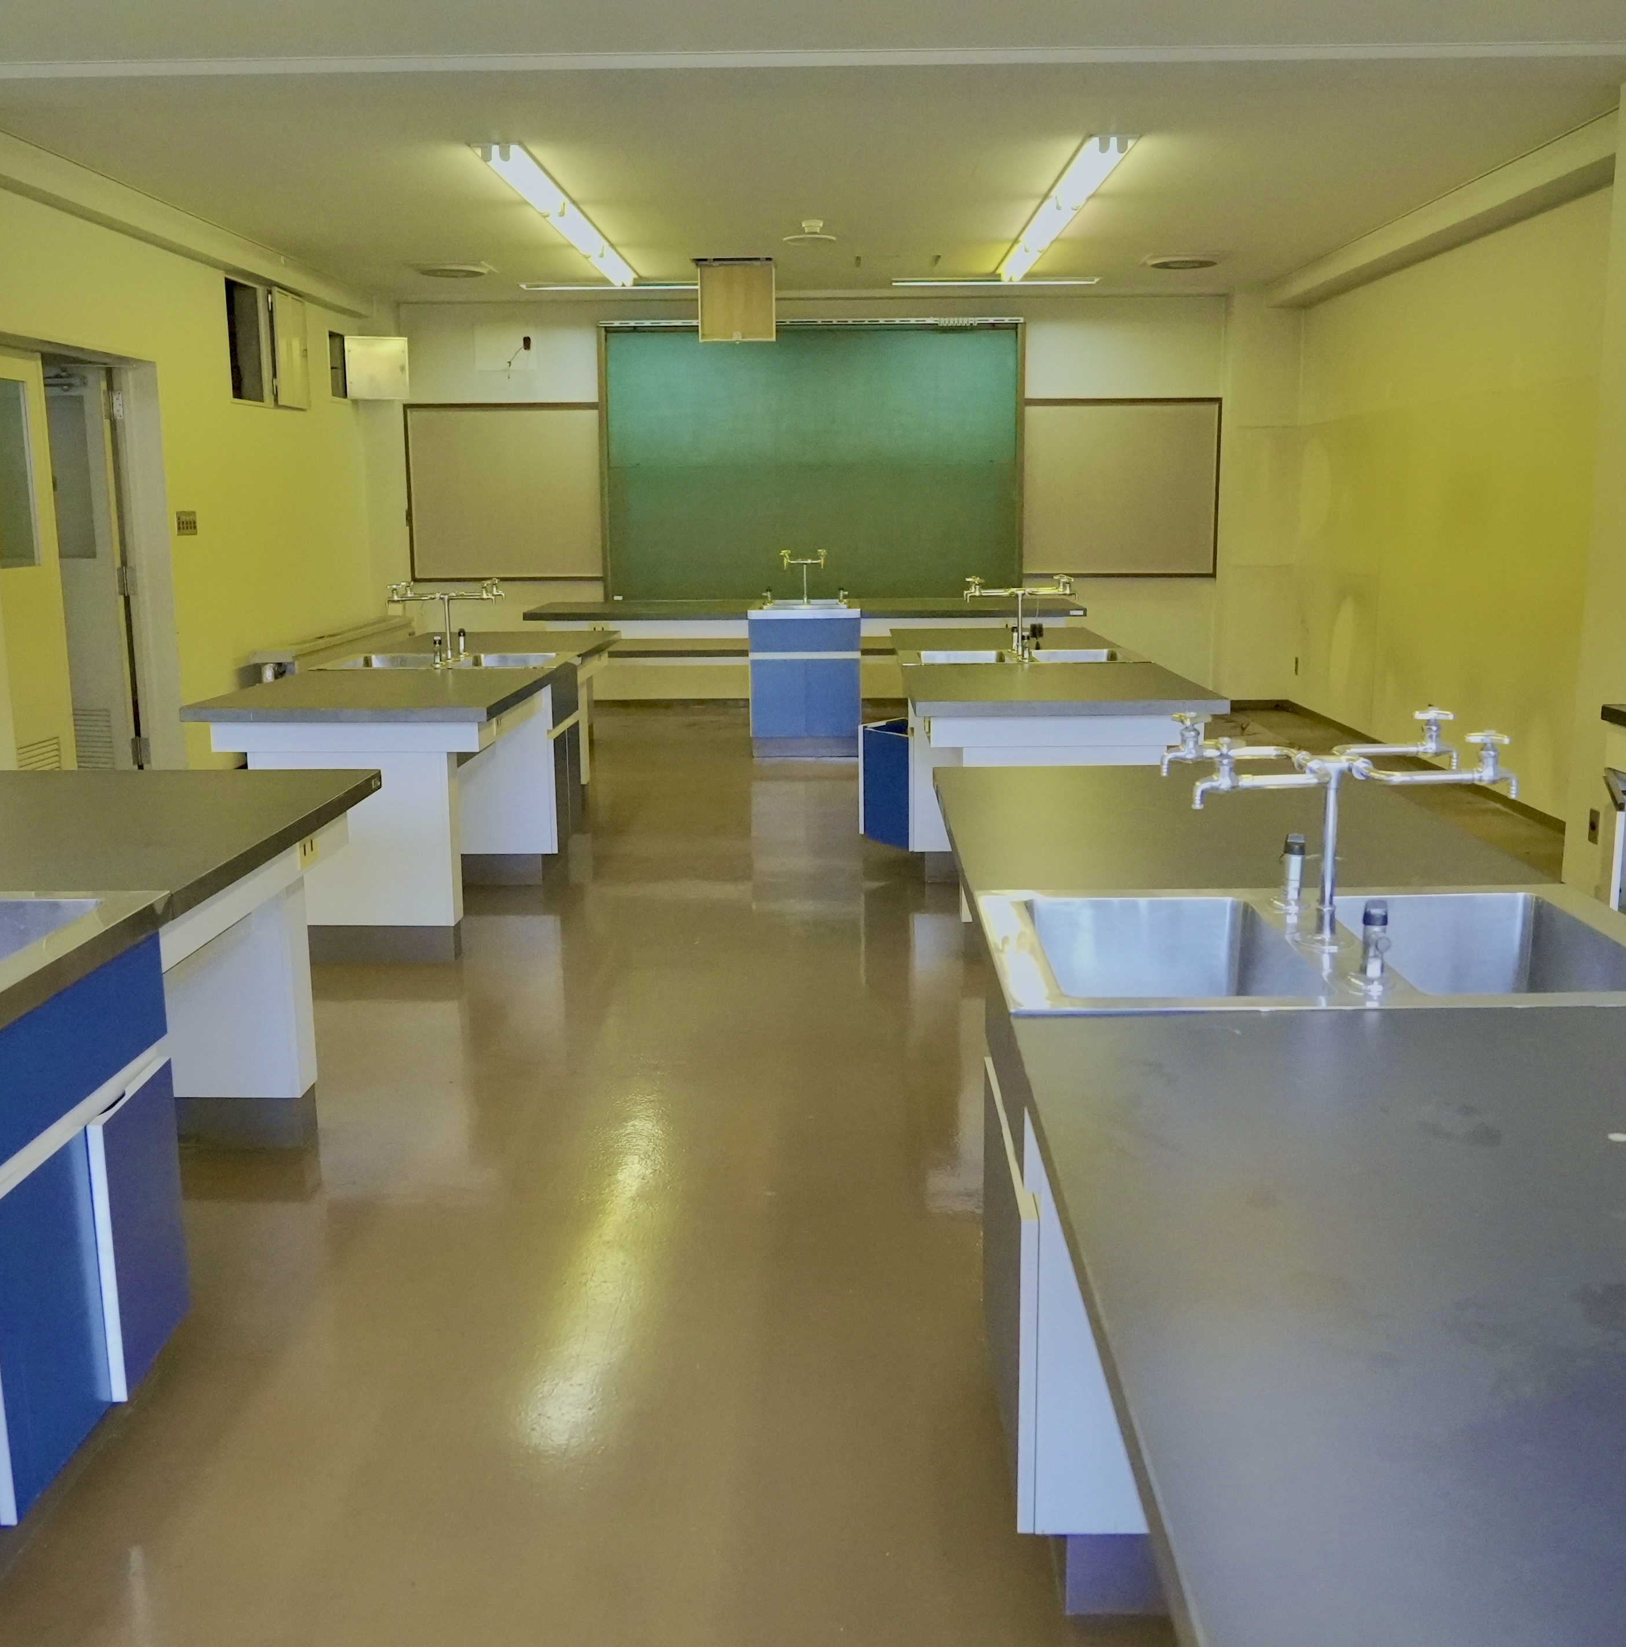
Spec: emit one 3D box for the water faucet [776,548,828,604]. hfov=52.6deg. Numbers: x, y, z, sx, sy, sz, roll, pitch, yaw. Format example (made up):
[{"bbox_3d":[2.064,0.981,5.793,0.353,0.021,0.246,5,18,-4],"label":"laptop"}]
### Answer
[{"bbox_3d":[-0.056,-1.372,9.175,0.268,0.317,0.129,0,11,1],"label":"water faucet"}]

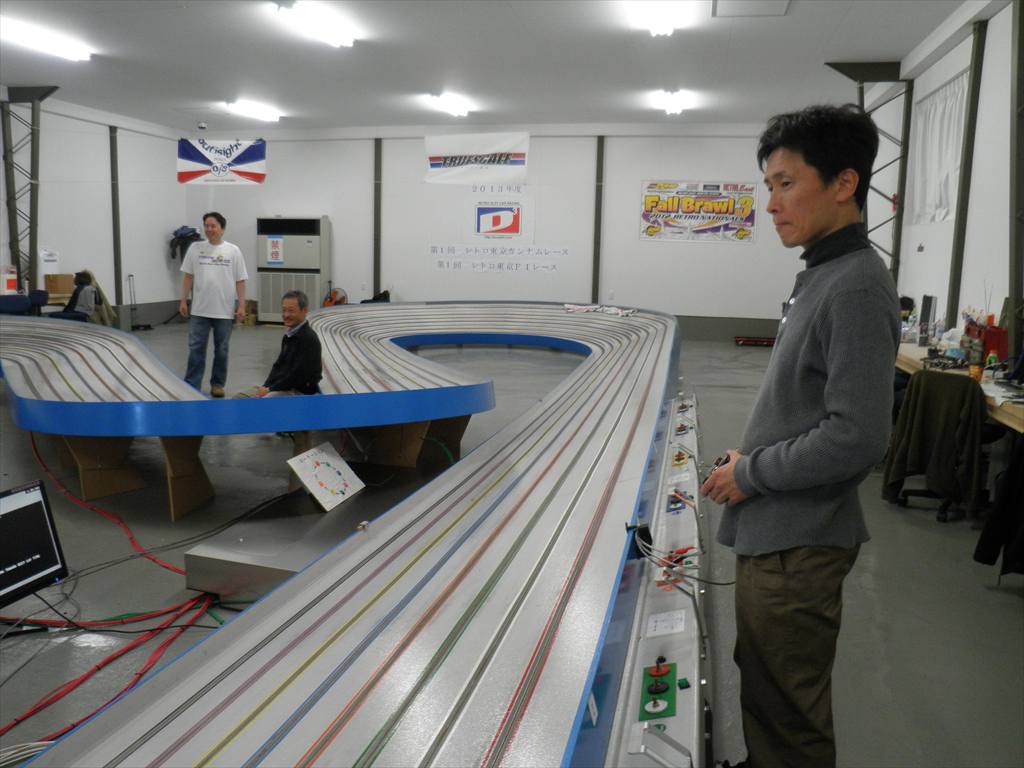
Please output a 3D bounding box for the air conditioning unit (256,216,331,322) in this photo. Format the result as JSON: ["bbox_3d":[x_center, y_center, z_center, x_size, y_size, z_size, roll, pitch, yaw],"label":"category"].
[{"bbox_3d":[-3.865,-1.982,14.777,1.180,1.880,0.480,3,9,12],"label":"air conditioning unit"}]

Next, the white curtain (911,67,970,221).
[{"bbox_3d":[4.028,-2.193,7.817,0.100,1.280,1.720,3,9,12],"label":"white curtain"}]

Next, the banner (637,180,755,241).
[{"bbox_3d":[3.086,-2.843,13.725,1.850,0.965,0.030,3,9,12],"label":"banner"}]

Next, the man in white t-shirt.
[{"bbox_3d":[-2.756,-0.732,7.705,0.570,1.690,0.360,-2,9,-20],"label":"man in white t-shirt"}]

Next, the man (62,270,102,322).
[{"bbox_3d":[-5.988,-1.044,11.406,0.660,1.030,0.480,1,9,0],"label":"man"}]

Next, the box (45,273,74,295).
[{"bbox_3d":[-6.616,-1.466,12.110,0.350,0.290,0.270,-5,11,-36],"label":"box"}]

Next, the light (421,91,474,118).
[{"bbox_3d":[-0.916,-4.060,12.123,0.300,0.110,1.250,3,9,12],"label":"light"}]

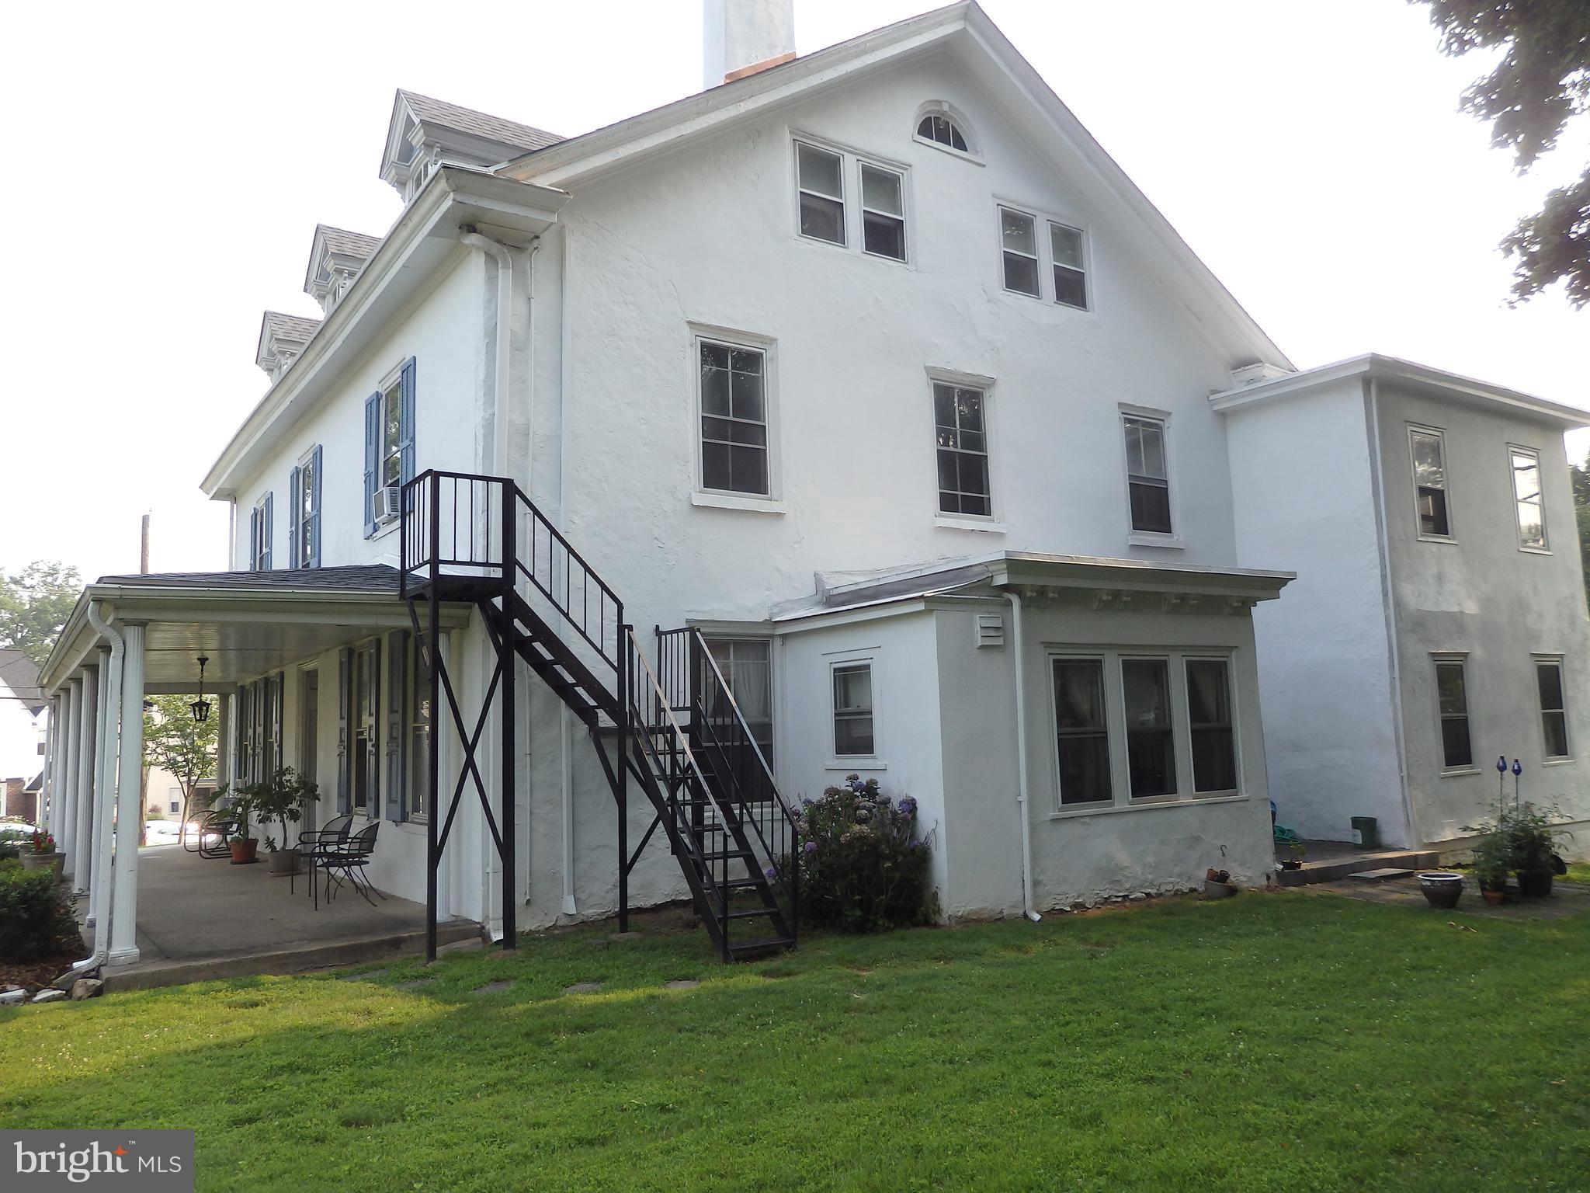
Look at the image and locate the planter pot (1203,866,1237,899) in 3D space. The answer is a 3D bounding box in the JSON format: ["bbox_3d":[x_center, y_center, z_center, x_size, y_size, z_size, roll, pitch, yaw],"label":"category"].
[{"bbox_3d":[4.048,2.714,10.943,0.290,0.260,0.290,-2,-6,0],"label":"planter pot"}]

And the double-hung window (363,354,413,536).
[{"bbox_3d":[-4.907,-1.711,13.660,0.165,1.761,2.142,3,-8,-34],"label":"double-hung window"}]

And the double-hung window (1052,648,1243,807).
[{"bbox_3d":[3.758,1.368,12.136,2.987,1.586,0.144,3,-8,-34],"label":"double-hung window"}]

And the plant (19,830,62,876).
[{"bbox_3d":[-9.125,3.210,13.928,0.535,0.728,0.535,3,-8,-34],"label":"plant"}]

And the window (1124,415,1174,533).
[{"bbox_3d":[5.176,-1.769,16.902,0.980,1.740,0.115,3,-8,-35],"label":"window"}]

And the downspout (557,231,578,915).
[{"bbox_3d":[-2.247,-0.337,11.427,0.097,6.917,0.097,3,-8,-35],"label":"downspout"}]

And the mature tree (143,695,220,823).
[{"bbox_3d":[-18.151,4.322,34.000,4.500,6.300,4.500,3,-8,-34],"label":"mature tree"}]

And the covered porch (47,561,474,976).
[{"bbox_3d":[-8.171,1.837,15.432,3.233,3.887,14.266,3,-8,-35],"label":"covered porch"}]

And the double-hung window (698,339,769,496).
[{"bbox_3d":[-0.690,-1.966,12.816,0.919,1.740,0.115,3,-8,-35],"label":"double-hung window"}]

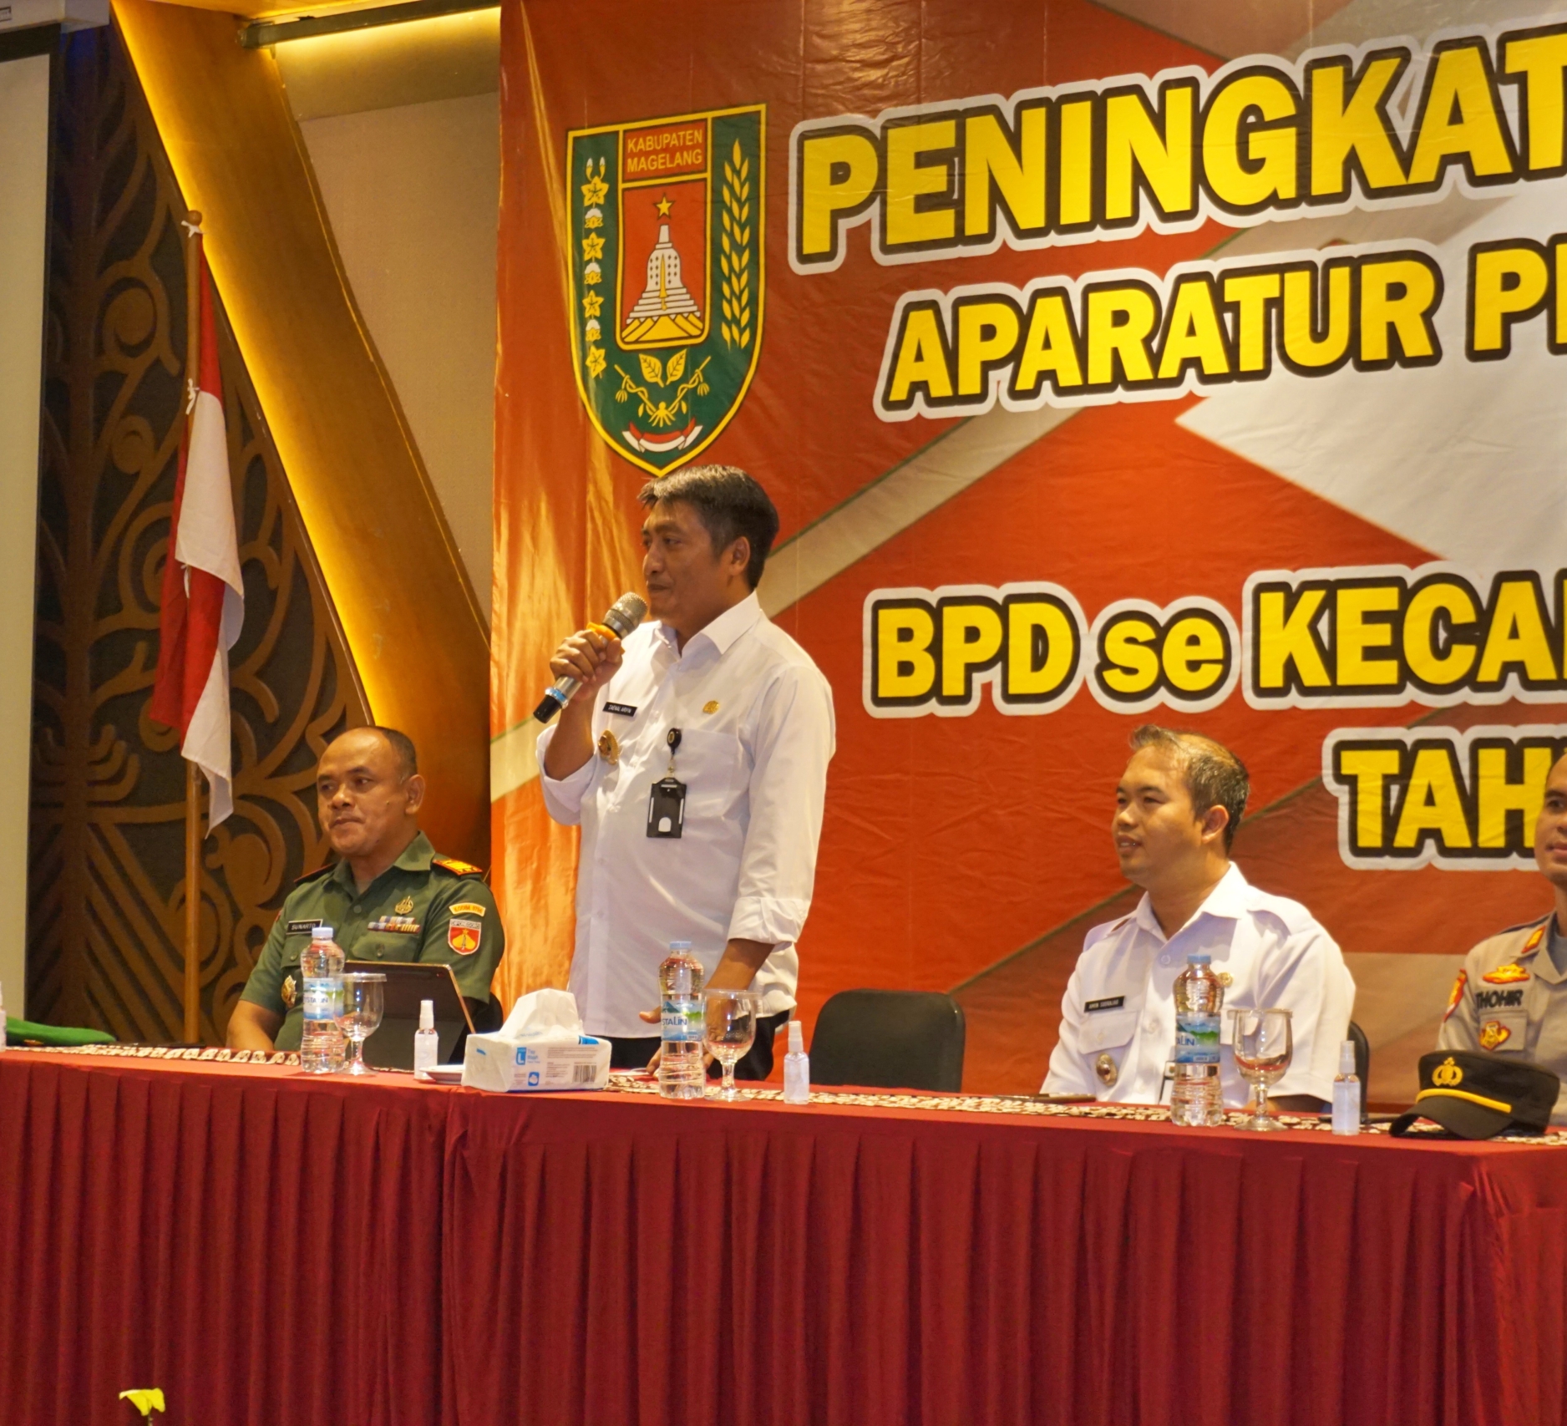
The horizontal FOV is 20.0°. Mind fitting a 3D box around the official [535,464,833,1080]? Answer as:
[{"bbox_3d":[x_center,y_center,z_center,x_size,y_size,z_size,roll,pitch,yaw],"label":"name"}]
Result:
[{"bbox_3d":[-0.185,0.466,7.382,0.430,1.761,0.540,3,-3,-43],"label":"official"}]

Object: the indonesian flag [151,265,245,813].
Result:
[{"bbox_3d":[-1.275,-0.365,9.700,0.200,1.240,0.160,0,-2,30],"label":"indonesian flag"}]

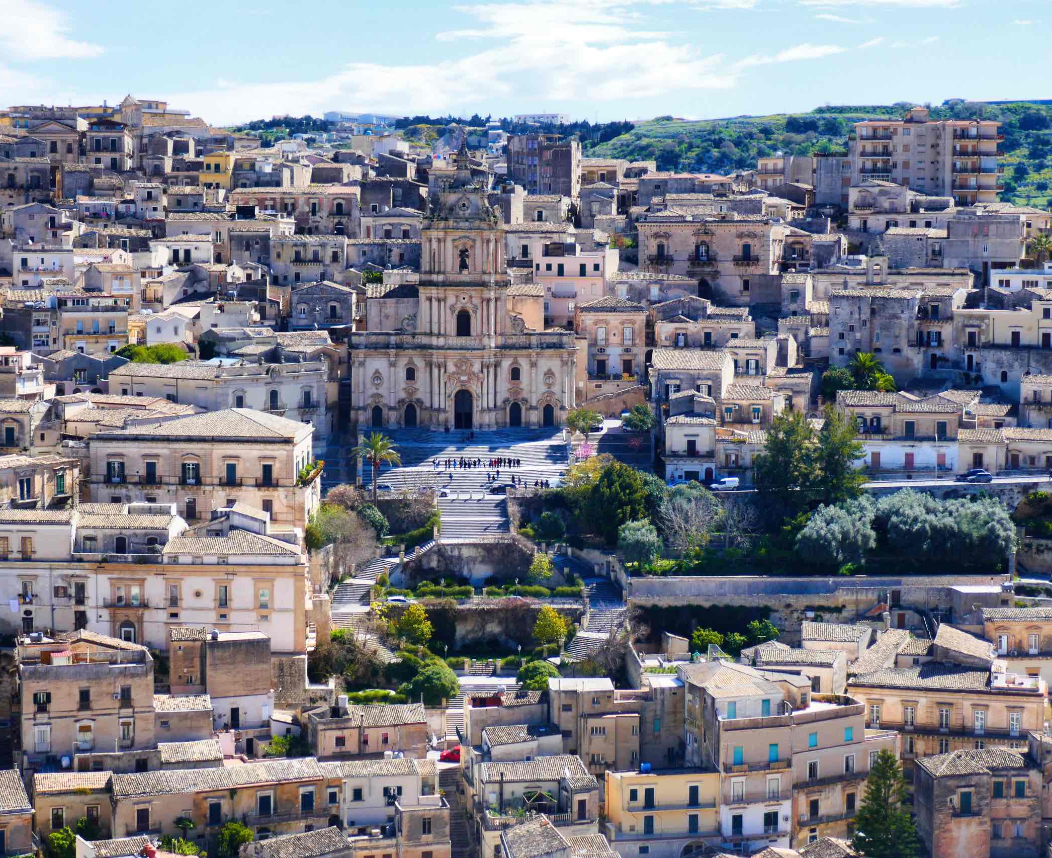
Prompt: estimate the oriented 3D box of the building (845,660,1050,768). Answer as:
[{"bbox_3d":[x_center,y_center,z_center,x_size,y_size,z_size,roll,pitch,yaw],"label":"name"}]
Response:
[{"bbox_3d":[50.850,34.600,250.000,22.500,11.800,11.000,3,6,24],"label":"building"}]

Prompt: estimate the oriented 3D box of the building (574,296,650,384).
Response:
[{"bbox_3d":[14.140,-14.780,341.000,11.300,13.000,9.000,0,5,-2],"label":"building"}]

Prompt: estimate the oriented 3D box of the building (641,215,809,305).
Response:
[{"bbox_3d":[36.450,-31.710,387.000,29.460,16.910,15.000,1,5,13],"label":"building"}]

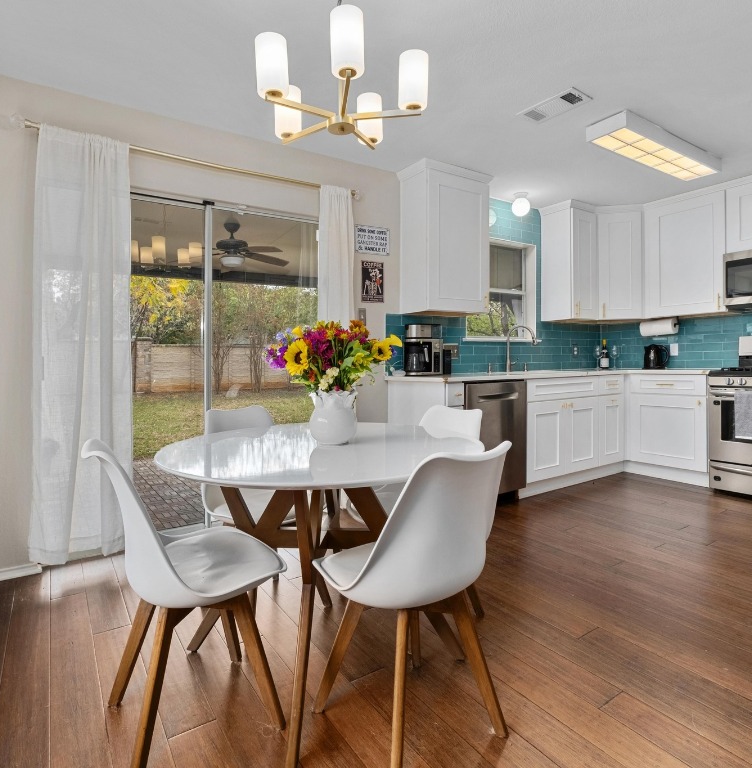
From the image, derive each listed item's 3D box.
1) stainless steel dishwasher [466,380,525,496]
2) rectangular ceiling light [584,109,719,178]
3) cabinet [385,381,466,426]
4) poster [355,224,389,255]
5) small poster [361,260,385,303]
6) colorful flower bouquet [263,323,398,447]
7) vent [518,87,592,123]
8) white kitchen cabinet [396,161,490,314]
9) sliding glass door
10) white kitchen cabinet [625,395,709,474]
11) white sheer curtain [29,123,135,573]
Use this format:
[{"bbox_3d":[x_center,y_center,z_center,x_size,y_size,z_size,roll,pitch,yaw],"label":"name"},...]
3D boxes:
[{"bbox_3d":[0.665,0.375,3.516,0.608,0.816,0.627,-1,1,-34],"label":"stainless steel dishwasher"},{"bbox_3d":[1.857,-1.520,3.137,1.250,0.097,0.235,-3,3,-34],"label":"rectangular ceiling light"},{"bbox_3d":[0.333,0.417,3.325,0.167,0.876,0.637,-1,1,-34],"label":"cabinet"},{"bbox_3d":[-0.023,-1.032,3.462,0.293,0.198,0.015,-1,1,-34],"label":"poster"},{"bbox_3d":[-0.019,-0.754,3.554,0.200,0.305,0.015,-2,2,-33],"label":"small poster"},{"bbox_3d":[-0.157,-0.009,1.730,0.465,0.434,0.420,0,1,0],"label":"colorful flower bouquet"},{"bbox_3d":[1.026,-1.583,2.767,0.205,0.030,0.355,-2,2,-33],"label":"vent"},{"bbox_3d":[0.539,-1.047,3.634,0.664,1.023,0.352,-1,1,-34],"label":"white kitchen cabinet"},{"bbox_3d":[-1.034,-0.102,2.970,1.700,2.040,0.120,-2,2,-33],"label":"sliding glass door"},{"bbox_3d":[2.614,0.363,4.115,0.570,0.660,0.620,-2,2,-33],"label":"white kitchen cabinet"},{"bbox_3d":[-1.459,-0.195,2.399,0.427,2.089,0.110,-1,1,-34],"label":"white sheer curtain"}]

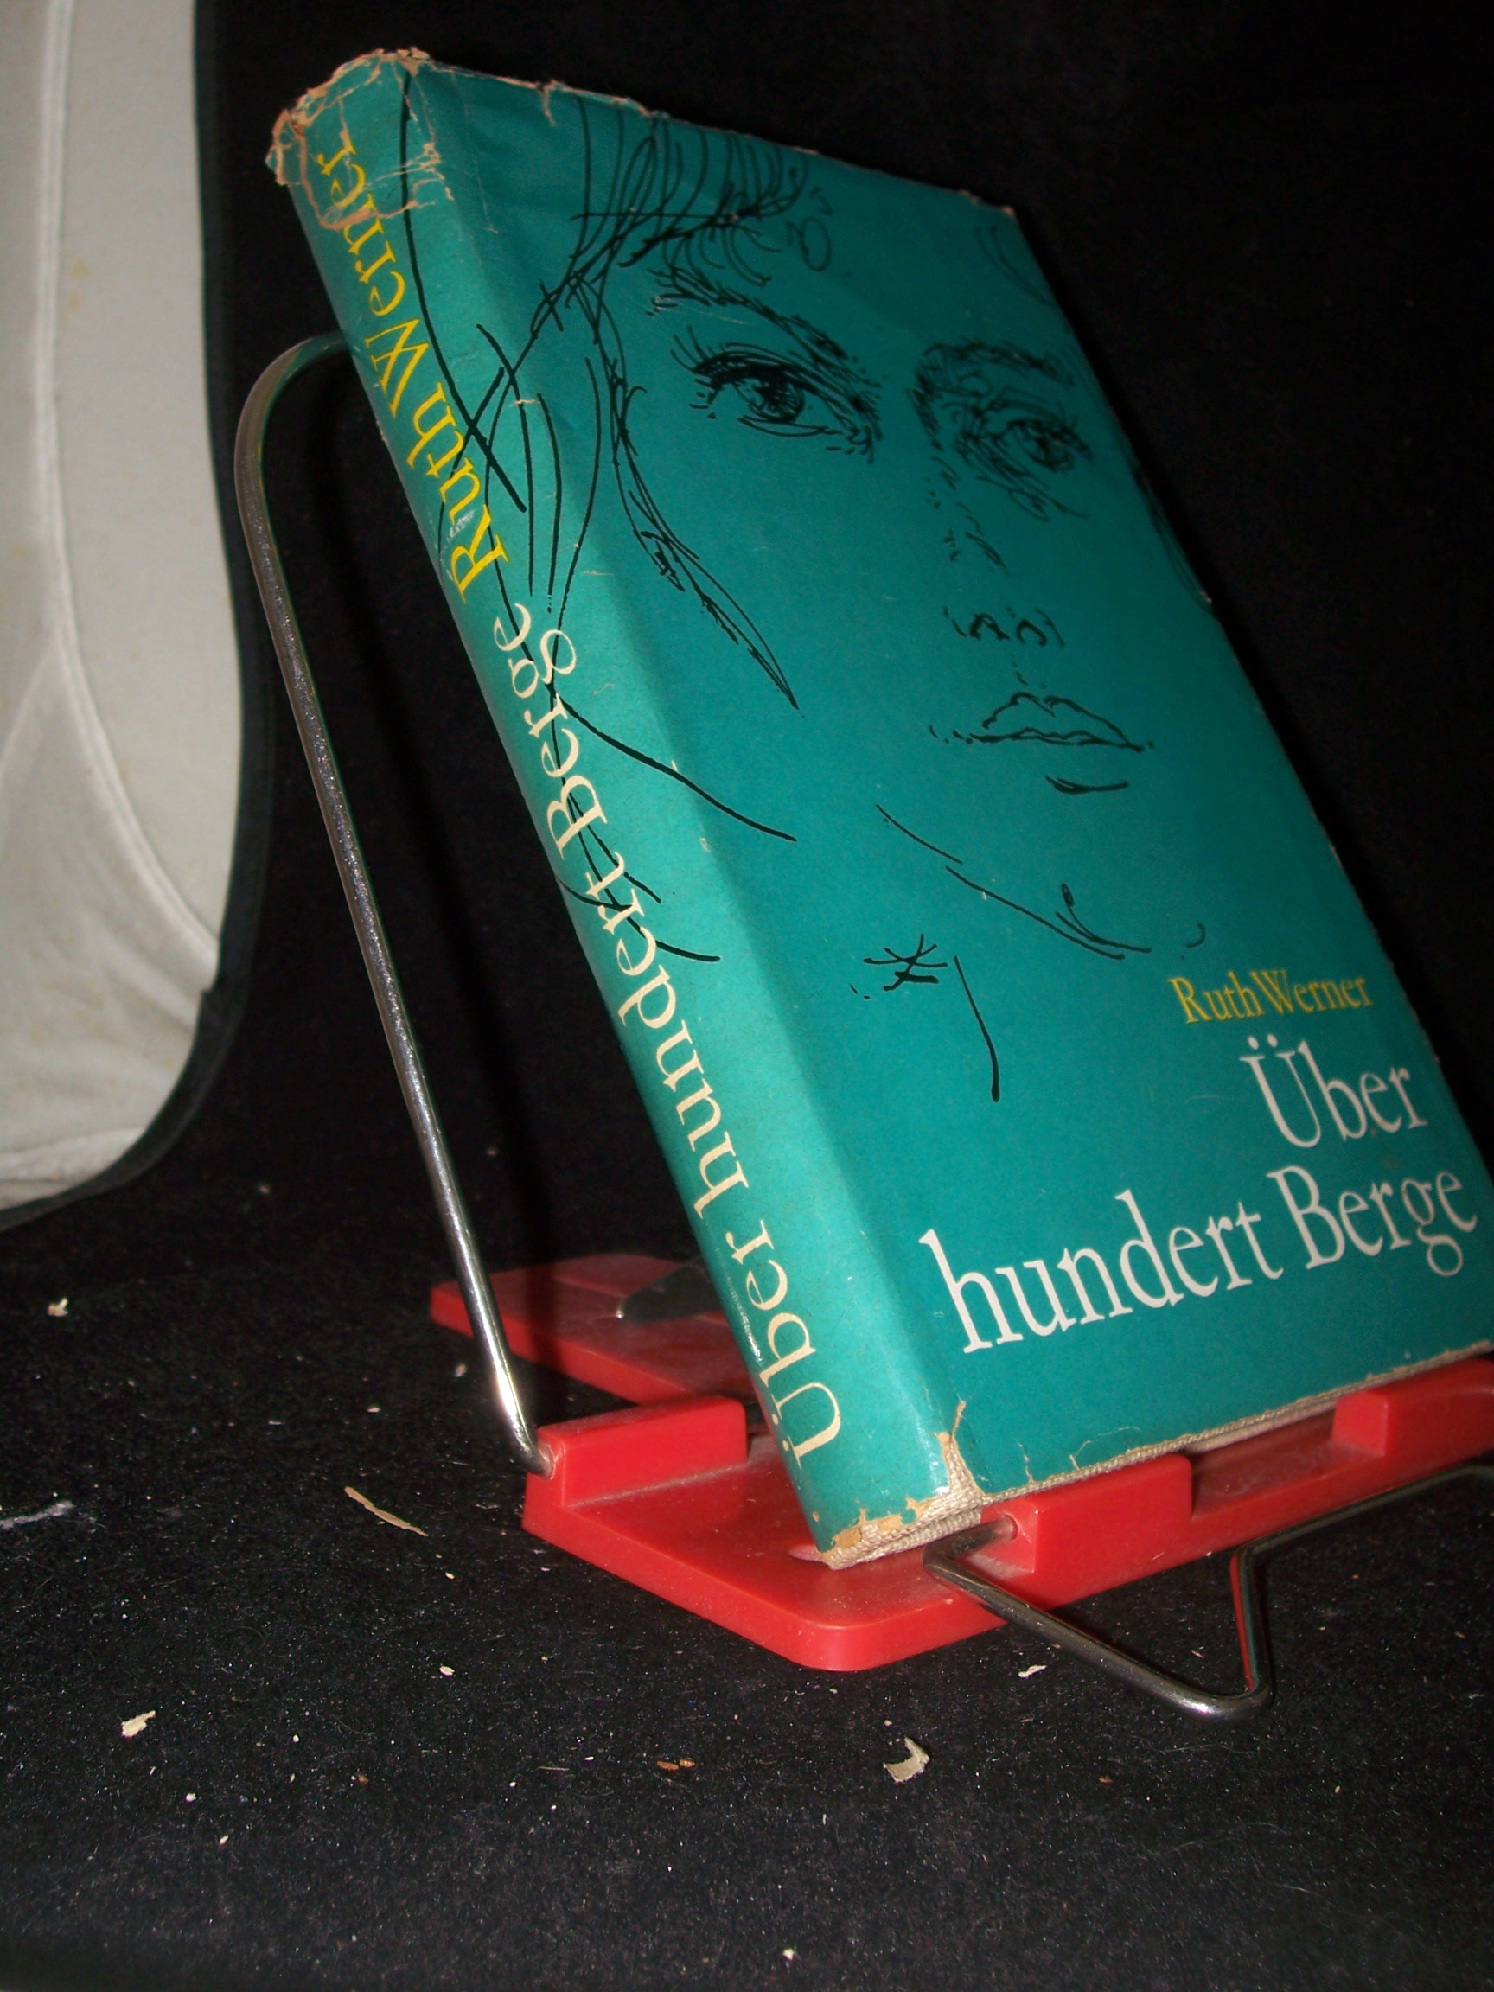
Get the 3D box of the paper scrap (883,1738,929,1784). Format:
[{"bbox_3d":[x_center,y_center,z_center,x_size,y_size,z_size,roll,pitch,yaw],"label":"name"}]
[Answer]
[{"bbox_3d":[0.016,0.074,0.236,0.004,0.002,0.007,5,9,12],"label":"paper scrap"}]

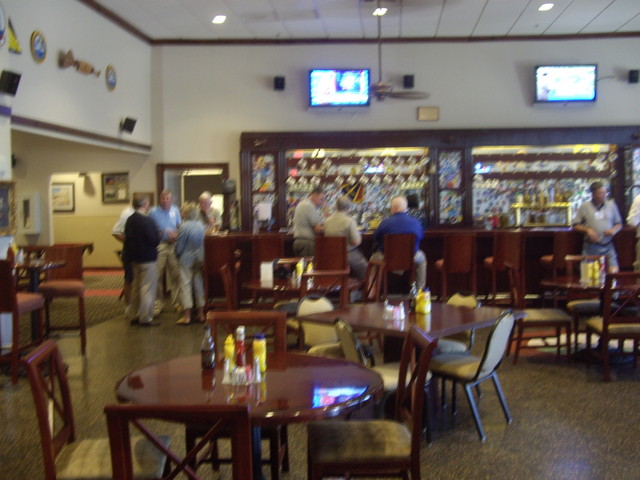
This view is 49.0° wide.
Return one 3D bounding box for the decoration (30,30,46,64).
[{"bbox_3d":[-3.523,-2.417,8.820,0.050,0.410,0.380,0,3,6],"label":"decoration"}]

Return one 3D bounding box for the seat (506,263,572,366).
[{"bbox_3d":[2.142,0.718,6.933,0.560,0.950,0.440,0,3,1],"label":"seat"}]

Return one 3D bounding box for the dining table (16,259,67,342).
[{"bbox_3d":[-2.820,0.759,6.750,0.660,1.020,0.700,-1,3,-2],"label":"dining table"}]

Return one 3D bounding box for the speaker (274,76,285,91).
[{"bbox_3d":[-0.717,-2.780,12.496,0.180,0.230,0.150,-1,11,-6],"label":"speaker"}]

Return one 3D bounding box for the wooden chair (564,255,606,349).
[{"bbox_3d":[2.754,0.652,7.261,0.450,0.930,0.520,0,3,9],"label":"wooden chair"}]

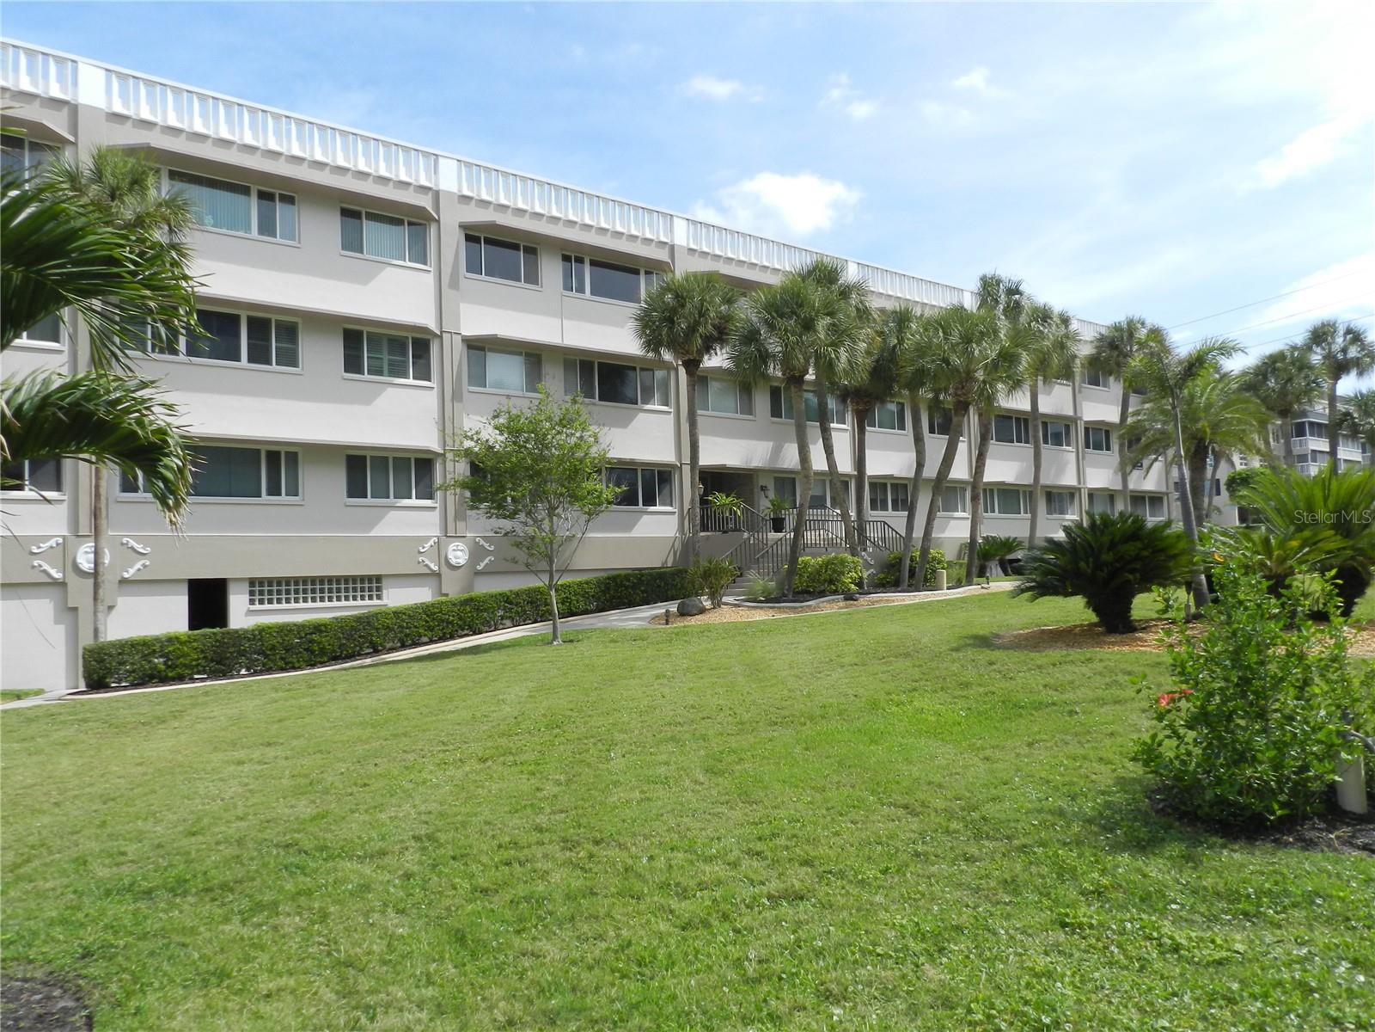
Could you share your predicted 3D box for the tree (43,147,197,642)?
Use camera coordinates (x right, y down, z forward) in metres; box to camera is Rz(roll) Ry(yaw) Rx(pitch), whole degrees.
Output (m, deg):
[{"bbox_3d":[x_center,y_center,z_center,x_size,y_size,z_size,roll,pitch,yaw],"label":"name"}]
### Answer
[{"bbox_3d":[-11.309,-2.003,19.800,3.063,10.710,2.910,0,-4,-30],"label":"tree"}]

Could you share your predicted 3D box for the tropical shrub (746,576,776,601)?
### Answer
[{"bbox_3d":[1.802,1.802,24.500,0.769,0.610,0.730,-2,-3,4],"label":"tropical shrub"}]

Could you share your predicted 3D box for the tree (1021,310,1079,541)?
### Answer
[{"bbox_3d":[13.947,-3.227,38.255,2.786,10.043,2.750,-2,-4,0],"label":"tree"}]

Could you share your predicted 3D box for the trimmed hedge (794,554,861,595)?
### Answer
[{"bbox_3d":[3.973,1.657,28.143,2.009,1.156,1.500,-2,-4,0],"label":"trimmed hedge"}]

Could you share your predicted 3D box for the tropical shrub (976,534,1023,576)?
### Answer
[{"bbox_3d":[10.685,1.343,34.000,1.618,1.471,1.537,-3,-3,17],"label":"tropical shrub"}]

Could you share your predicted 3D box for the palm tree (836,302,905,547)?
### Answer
[{"bbox_3d":[6.084,-2.370,32.700,2.414,9.091,2.414,-2,-3,11],"label":"palm tree"}]

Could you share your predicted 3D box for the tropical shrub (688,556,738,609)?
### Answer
[{"bbox_3d":[0.679,1.751,26.140,1.329,1.383,1.250,-2,-4,0],"label":"tropical shrub"}]

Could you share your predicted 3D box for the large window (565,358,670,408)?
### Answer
[{"bbox_3d":[-2.015,-3.931,29.476,3.872,1.200,0.140,1,-4,-39],"label":"large window"}]

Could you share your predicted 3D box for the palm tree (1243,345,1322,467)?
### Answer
[{"bbox_3d":[24.863,-2.971,41.218,3.200,8.381,3.200,-2,-4,0],"label":"palm tree"}]

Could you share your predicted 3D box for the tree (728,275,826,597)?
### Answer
[{"bbox_3d":[2.345,-2.027,25.500,2.673,8.276,2.593,-2,-3,5],"label":"tree"}]

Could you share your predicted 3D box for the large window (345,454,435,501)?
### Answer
[{"bbox_3d":[-7.302,-0.921,24.532,2.289,1.135,0.150,1,-5,-39],"label":"large window"}]

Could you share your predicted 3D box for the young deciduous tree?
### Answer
[{"bbox_3d":[-3.040,-0.027,19.751,3.350,5.050,3.300,-2,-4,0],"label":"young deciduous tree"}]

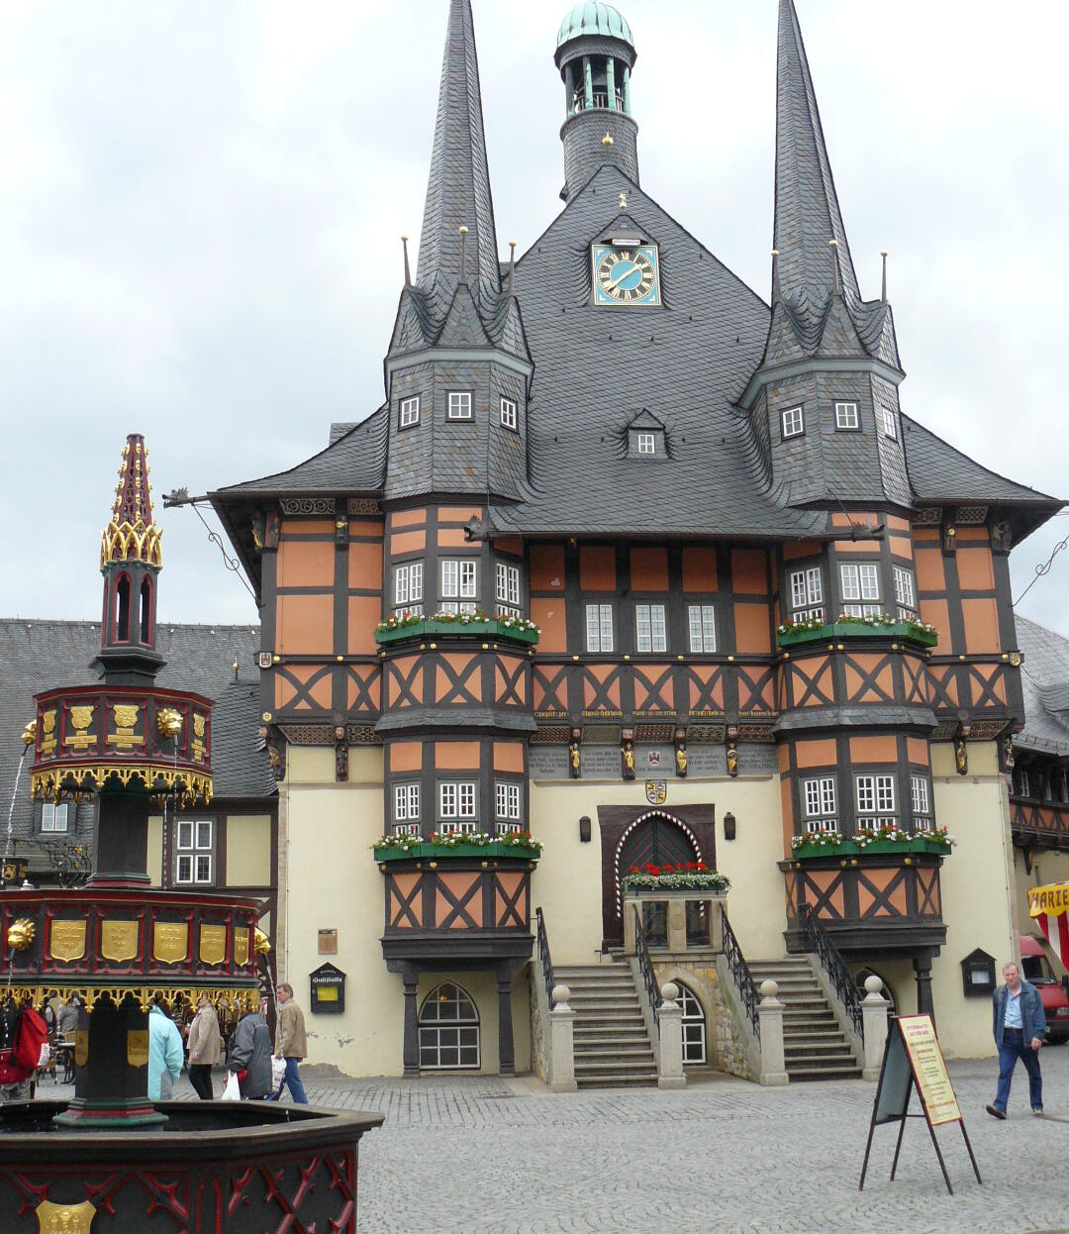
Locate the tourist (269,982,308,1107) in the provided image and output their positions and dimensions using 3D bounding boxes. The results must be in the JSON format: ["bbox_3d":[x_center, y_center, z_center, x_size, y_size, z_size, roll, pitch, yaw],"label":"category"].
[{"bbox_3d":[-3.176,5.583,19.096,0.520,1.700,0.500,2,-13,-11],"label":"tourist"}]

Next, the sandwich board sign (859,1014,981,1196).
[{"bbox_3d":[3.454,4.368,13.391,0.820,1.470,0.700,-9,-14,33],"label":"sandwich board sign"}]

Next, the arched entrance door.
[{"bbox_3d":[2.306,4.899,27.767,1.858,2.593,0.300,0,-13,-6],"label":"arched entrance door"}]

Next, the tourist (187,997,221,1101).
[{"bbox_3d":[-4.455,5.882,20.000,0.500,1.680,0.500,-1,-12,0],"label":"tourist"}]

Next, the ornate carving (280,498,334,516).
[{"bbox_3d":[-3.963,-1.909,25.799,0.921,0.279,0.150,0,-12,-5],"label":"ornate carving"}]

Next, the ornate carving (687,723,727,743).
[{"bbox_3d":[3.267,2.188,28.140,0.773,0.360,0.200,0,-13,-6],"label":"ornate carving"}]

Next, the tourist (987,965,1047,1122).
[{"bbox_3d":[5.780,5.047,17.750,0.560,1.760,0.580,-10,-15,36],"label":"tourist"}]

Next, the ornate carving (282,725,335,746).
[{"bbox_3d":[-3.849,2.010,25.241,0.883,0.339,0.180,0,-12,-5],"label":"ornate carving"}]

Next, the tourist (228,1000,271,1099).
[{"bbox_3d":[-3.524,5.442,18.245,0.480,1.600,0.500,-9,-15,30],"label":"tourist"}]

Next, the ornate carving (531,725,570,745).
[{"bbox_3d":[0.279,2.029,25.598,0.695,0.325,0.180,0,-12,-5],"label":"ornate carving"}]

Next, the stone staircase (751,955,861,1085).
[{"bbox_3d":[4.418,6.742,24.986,1.260,1.827,2.797,0,-13,-6],"label":"stone staircase"}]

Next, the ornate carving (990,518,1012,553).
[{"bbox_3d":[8.425,-1.446,26.734,0.394,0.557,0.350,0,-12,-5],"label":"ornate carving"}]

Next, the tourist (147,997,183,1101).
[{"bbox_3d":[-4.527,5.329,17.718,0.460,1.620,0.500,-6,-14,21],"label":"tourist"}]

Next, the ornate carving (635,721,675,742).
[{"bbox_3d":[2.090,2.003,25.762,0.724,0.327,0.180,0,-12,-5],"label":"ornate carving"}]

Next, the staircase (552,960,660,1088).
[{"bbox_3d":[1.119,6.629,24.211,1.270,1.827,2.797,0,-13,-6],"label":"staircase"}]

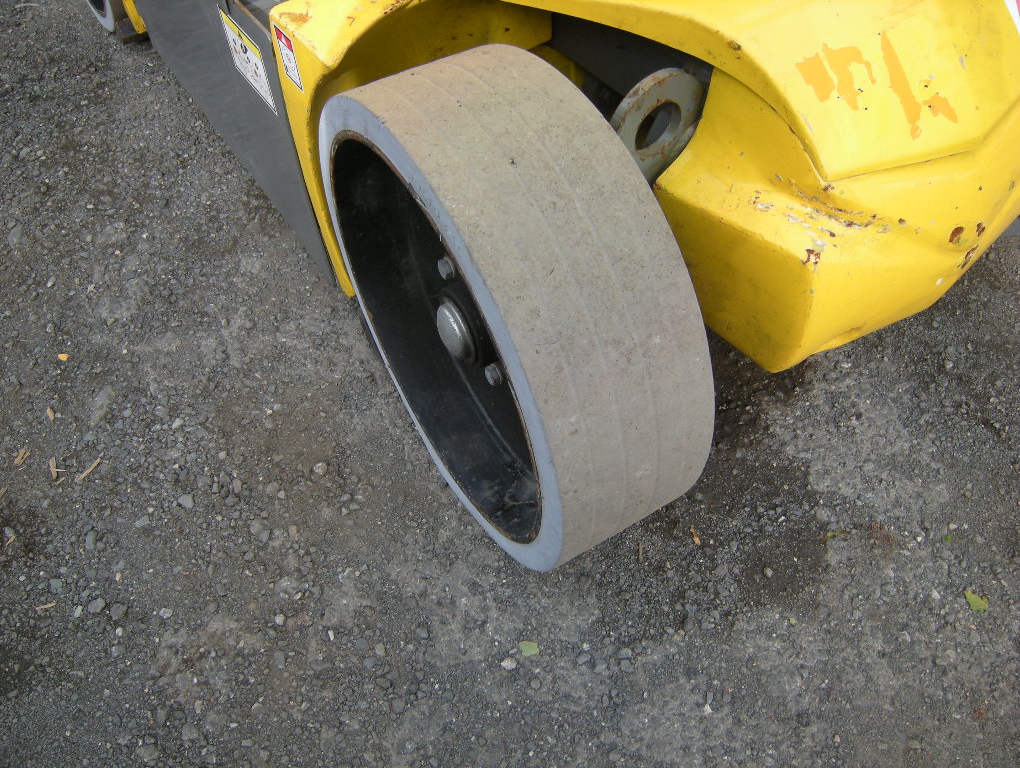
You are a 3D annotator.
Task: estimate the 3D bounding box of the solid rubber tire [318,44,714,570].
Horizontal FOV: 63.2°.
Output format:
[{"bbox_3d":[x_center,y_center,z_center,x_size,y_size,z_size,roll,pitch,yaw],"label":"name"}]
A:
[{"bbox_3d":[-0.013,-0.057,0.704,0.128,0.412,0.412,-26,57,-18],"label":"solid rubber tire"}]

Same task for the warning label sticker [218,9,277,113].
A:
[{"bbox_3d":[-0.259,-0.320,0.819,0.002,0.070,0.104,-29,58,-19],"label":"warning label sticker"}]

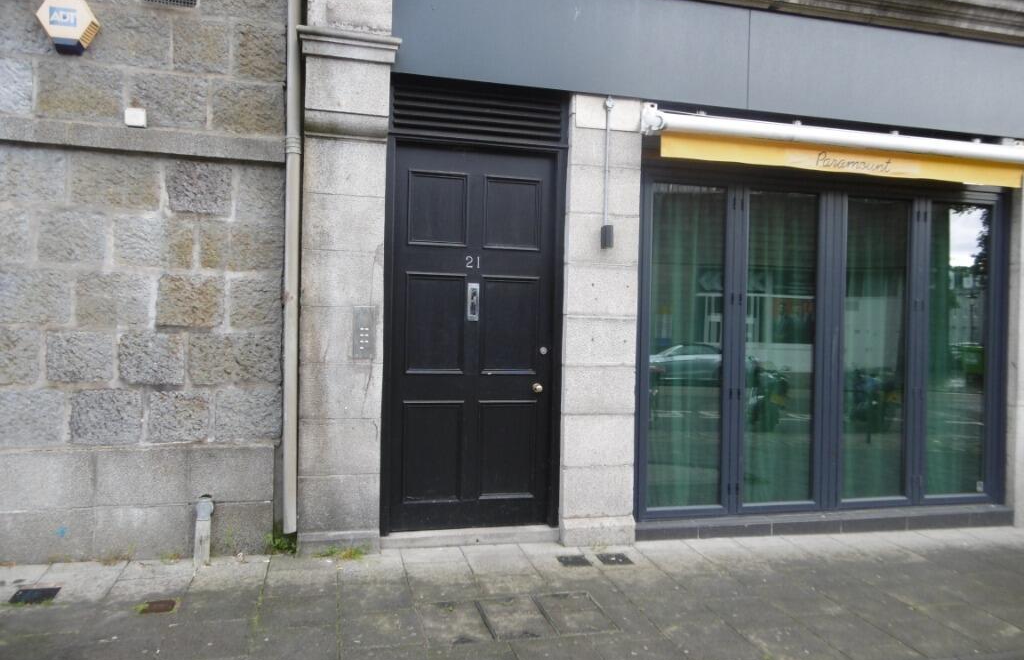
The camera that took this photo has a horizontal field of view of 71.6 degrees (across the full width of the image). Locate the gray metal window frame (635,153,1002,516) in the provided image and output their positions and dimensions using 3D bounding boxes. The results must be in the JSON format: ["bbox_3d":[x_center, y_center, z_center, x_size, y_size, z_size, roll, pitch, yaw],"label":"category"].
[{"bbox_3d":[2.485,0.126,5.556,3.329,2.592,0.100,1,0,-13],"label":"gray metal window frame"}]

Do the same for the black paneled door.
[{"bbox_3d":[-0.263,0.060,4.905,1.142,2.611,0.060,1,0,-13],"label":"black paneled door"}]

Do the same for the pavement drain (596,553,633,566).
[{"bbox_3d":[0.665,1.501,4.606,0.192,0.029,0.214,1,0,-13],"label":"pavement drain"}]

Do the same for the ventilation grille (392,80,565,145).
[{"bbox_3d":[-0.227,-1.489,4.833,1.157,0.359,0.070,1,0,-13],"label":"ventilation grille"}]

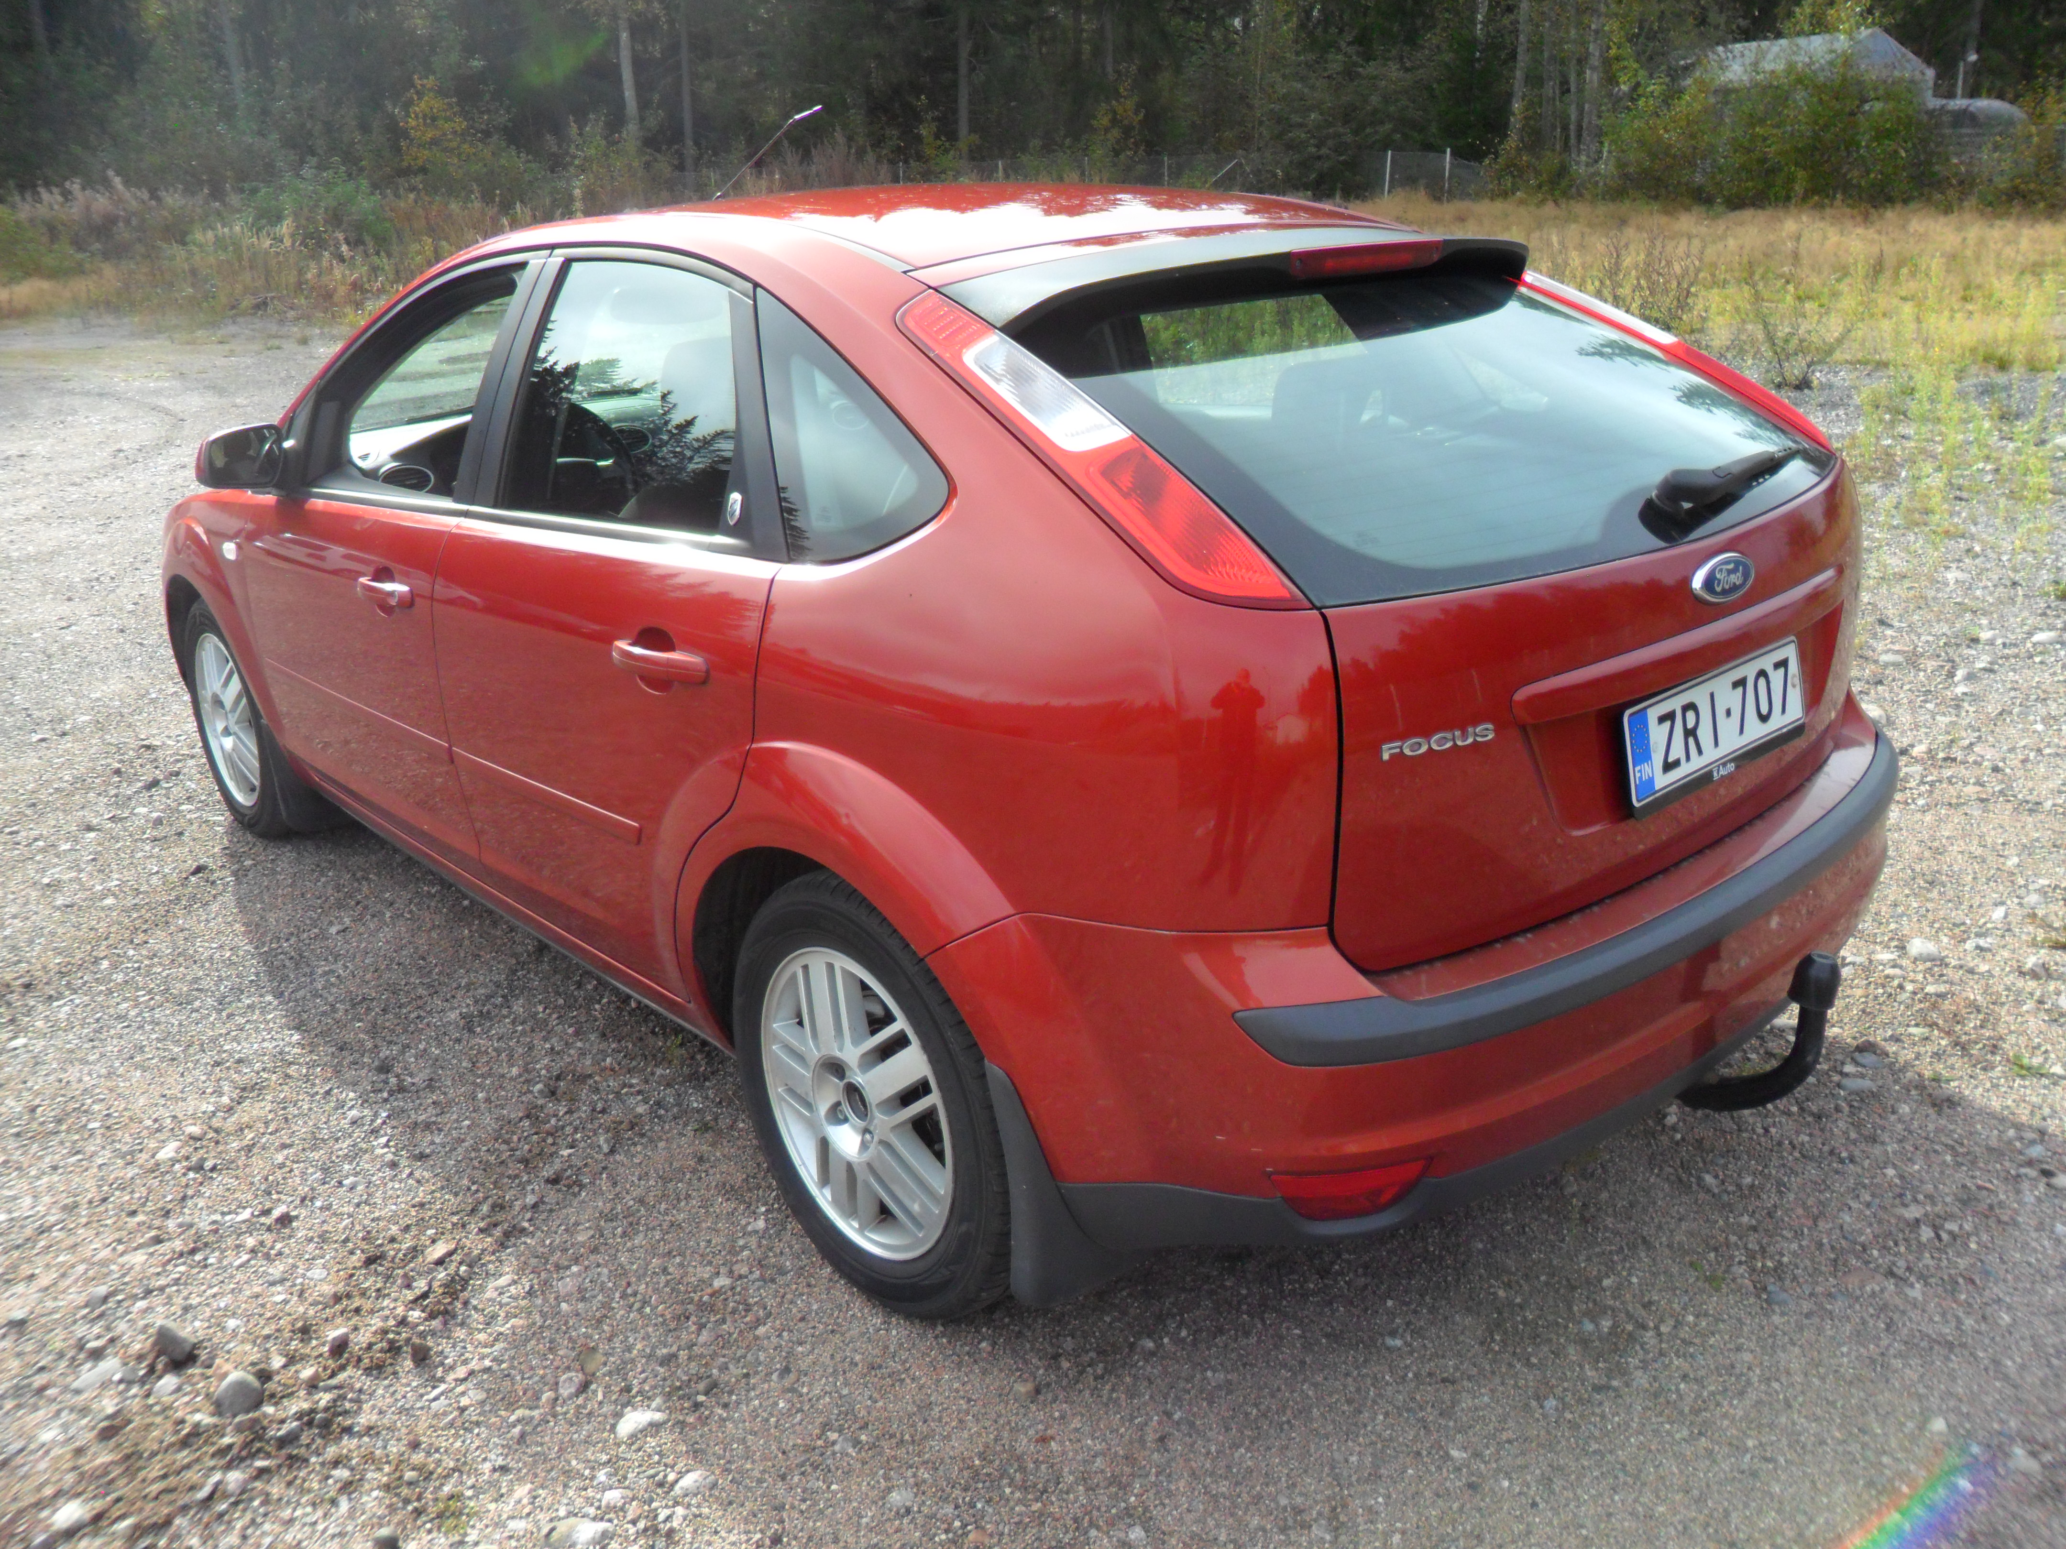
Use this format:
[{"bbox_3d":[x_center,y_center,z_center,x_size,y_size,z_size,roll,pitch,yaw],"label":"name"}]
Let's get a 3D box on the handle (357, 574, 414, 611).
[{"bbox_3d":[-1.165,-0.333,2.888,0.044,0.038,0.220,-18,24,-39],"label":"handle"}]

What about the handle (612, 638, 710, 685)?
[{"bbox_3d":[-0.504,-0.154,2.172,0.044,0.038,0.220,-18,24,-39],"label":"handle"}]

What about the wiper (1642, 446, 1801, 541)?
[{"bbox_3d":[0.909,-0.369,2.068,0.080,0.075,0.430,13,24,37],"label":"wiper"}]

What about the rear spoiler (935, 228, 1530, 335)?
[{"bbox_3d":[0.395,-0.722,2.301,1.180,0.108,0.225,-18,24,-39],"label":"rear spoiler"}]

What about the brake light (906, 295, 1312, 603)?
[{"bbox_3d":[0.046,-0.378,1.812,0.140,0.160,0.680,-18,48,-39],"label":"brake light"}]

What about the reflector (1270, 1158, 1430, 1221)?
[{"bbox_3d":[0.363,0.480,1.859,0.185,0.070,0.035,-5,19,-7],"label":"reflector"}]

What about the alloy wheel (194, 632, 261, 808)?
[{"bbox_3d":[-1.951,-0.152,4.067,0.170,0.435,0.435,-18,24,-39],"label":"alloy wheel"}]

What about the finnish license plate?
[{"bbox_3d":[0.857,-0.070,2.006,0.442,0.122,0.020,-18,12,-39],"label":"finnish license plate"}]

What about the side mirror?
[{"bbox_3d":[-1.573,-0.628,3.196,0.120,0.130,0.180,15,26,42],"label":"side mirror"}]

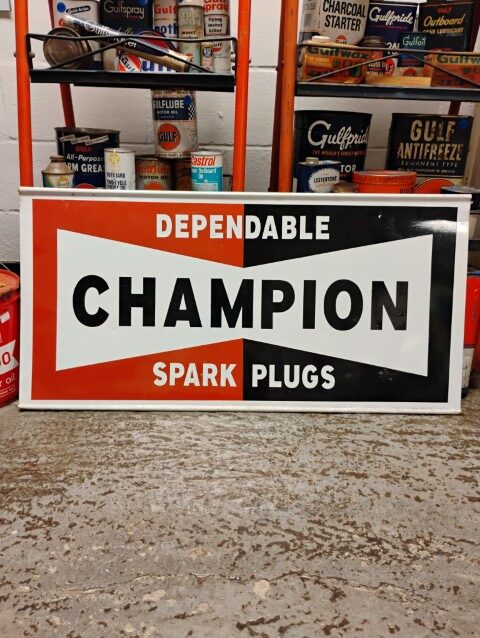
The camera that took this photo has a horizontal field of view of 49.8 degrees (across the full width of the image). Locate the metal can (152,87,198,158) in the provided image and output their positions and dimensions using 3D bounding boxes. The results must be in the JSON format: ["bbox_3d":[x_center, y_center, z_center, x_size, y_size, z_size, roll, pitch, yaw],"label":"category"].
[{"bbox_3d":[-0.146,-0.439,1.171,0.103,0.141,0.103,4,21,8],"label":"metal can"}]

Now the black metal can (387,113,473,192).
[{"bbox_3d":[0.437,-0.356,1.236,0.166,0.245,0.105,4,21,7],"label":"black metal can"}]

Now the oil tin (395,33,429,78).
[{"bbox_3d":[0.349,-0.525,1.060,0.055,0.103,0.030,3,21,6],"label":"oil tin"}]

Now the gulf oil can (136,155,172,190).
[{"bbox_3d":[-0.205,-0.307,1.222,0.103,0.141,0.103,-4,22,-14],"label":"gulf oil can"}]

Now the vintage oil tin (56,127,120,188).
[{"bbox_3d":[-0.362,-0.357,1.258,0.152,0.196,0.152,-2,21,-7],"label":"vintage oil tin"}]

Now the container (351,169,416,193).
[{"bbox_3d":[0.302,-0.250,1.112,0.134,0.130,0.134,5,21,9],"label":"container"}]

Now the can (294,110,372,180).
[{"bbox_3d":[0.204,-0.341,1.185,0.170,0.245,0.170,1,21,0],"label":"can"}]

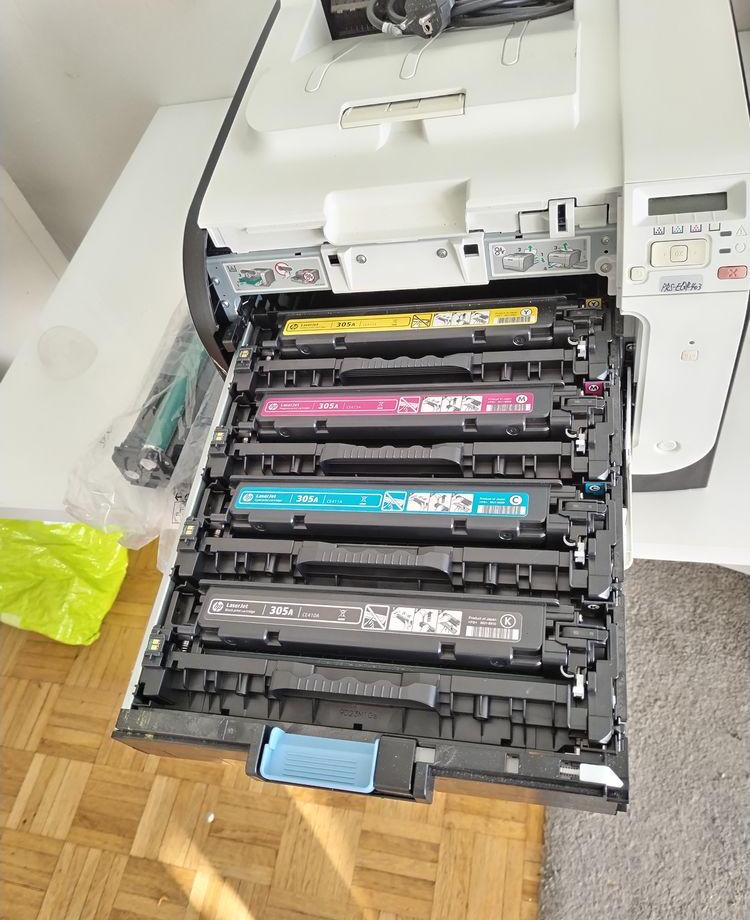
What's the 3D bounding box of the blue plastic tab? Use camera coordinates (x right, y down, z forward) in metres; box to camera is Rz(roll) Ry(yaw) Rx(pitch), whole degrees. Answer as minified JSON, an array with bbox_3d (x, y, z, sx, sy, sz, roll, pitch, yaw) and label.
[{"bbox_3d":[-0.030,0.177,0.445,0.068,0.018,0.030,0,58,16],"label":"blue plastic tab"}]

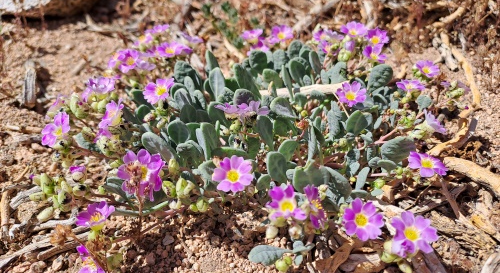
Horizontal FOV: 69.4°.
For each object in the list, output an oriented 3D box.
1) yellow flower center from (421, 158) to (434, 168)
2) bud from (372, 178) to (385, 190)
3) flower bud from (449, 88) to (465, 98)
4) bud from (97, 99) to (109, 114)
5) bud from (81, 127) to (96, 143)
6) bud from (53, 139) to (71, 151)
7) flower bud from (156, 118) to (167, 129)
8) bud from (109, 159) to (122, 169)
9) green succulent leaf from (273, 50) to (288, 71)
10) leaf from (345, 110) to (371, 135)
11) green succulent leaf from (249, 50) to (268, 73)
[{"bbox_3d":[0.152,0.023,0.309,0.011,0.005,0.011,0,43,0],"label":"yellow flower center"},{"bbox_3d":[0.105,0.038,0.295,0.009,0.010,0.009,12,30,21],"label":"bud"},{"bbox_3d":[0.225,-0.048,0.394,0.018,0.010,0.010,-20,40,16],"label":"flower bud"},{"bbox_3d":[-0.138,-0.028,0.338,0.011,0.013,0.011,-12,30,-21],"label":"bud"},{"bbox_3d":[-0.179,-0.001,0.401,0.012,0.019,0.012,-15,23,11],"label":"bud"},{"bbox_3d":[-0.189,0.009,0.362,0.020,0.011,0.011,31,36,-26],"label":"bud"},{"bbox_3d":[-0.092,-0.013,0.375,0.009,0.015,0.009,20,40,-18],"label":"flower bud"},{"bbox_3d":[-0.119,0.025,0.319,0.011,0.009,0.010,10,35,-6],"label":"bud"},{"bbox_3d":[0.034,-0.084,0.397,0.017,0.025,0.006,2,23,4],"label":"green succulent leaf"},{"bbox_3d":[0.123,-0.015,0.412,0.027,0.034,0.008,5,30,-3],"label":"leaf"},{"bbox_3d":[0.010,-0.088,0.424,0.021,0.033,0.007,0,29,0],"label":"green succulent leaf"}]

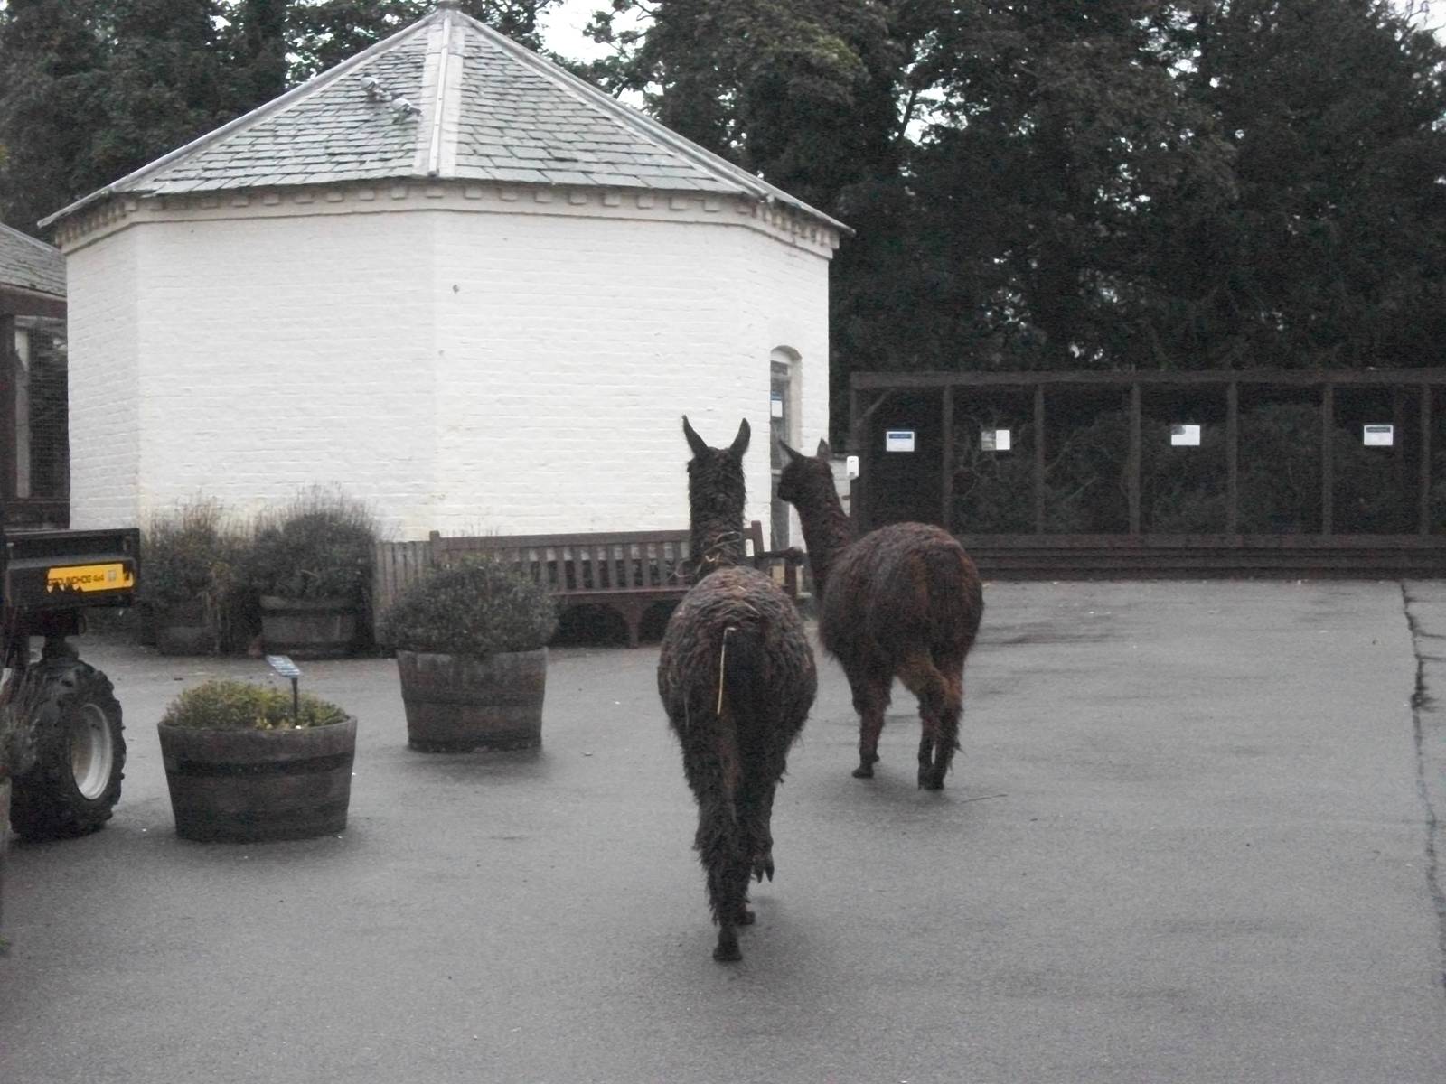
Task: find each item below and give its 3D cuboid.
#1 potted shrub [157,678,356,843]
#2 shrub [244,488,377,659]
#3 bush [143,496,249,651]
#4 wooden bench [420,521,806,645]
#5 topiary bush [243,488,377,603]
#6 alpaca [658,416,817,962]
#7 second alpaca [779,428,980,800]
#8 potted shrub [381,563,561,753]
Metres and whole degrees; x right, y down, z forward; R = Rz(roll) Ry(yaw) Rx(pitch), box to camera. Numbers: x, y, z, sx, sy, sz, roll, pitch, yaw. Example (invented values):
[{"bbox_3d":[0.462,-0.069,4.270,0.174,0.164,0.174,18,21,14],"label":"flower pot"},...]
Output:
[{"bbox_3d":[-1.683,0.777,9.429,0.720,0.550,0.720,0,2,0],"label":"potted shrub"},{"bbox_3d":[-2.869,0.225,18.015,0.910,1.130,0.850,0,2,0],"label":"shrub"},{"bbox_3d":[-3.791,0.247,18.416,0.760,1.070,0.740,0,2,0],"label":"bush"},{"bbox_3d":[-0.719,0.323,18.700,2.620,0.870,0.620,-1,2,-31],"label":"wooden bench"},{"bbox_3d":[-2.870,0.020,18.009,0.910,0.760,0.850,0,2,0],"label":"topiary bush"},{"bbox_3d":[0.027,0.376,7.415,0.450,1.460,1.200,0,2,-4],"label":"alpaca"},{"bbox_3d":[0.676,0.275,11.014,0.480,1.430,1.180,-1,2,-28],"label":"second alpaca"},{"bbox_3d":[-1.182,0.529,12.172,0.840,0.870,0.820,0,2,0],"label":"potted shrub"}]

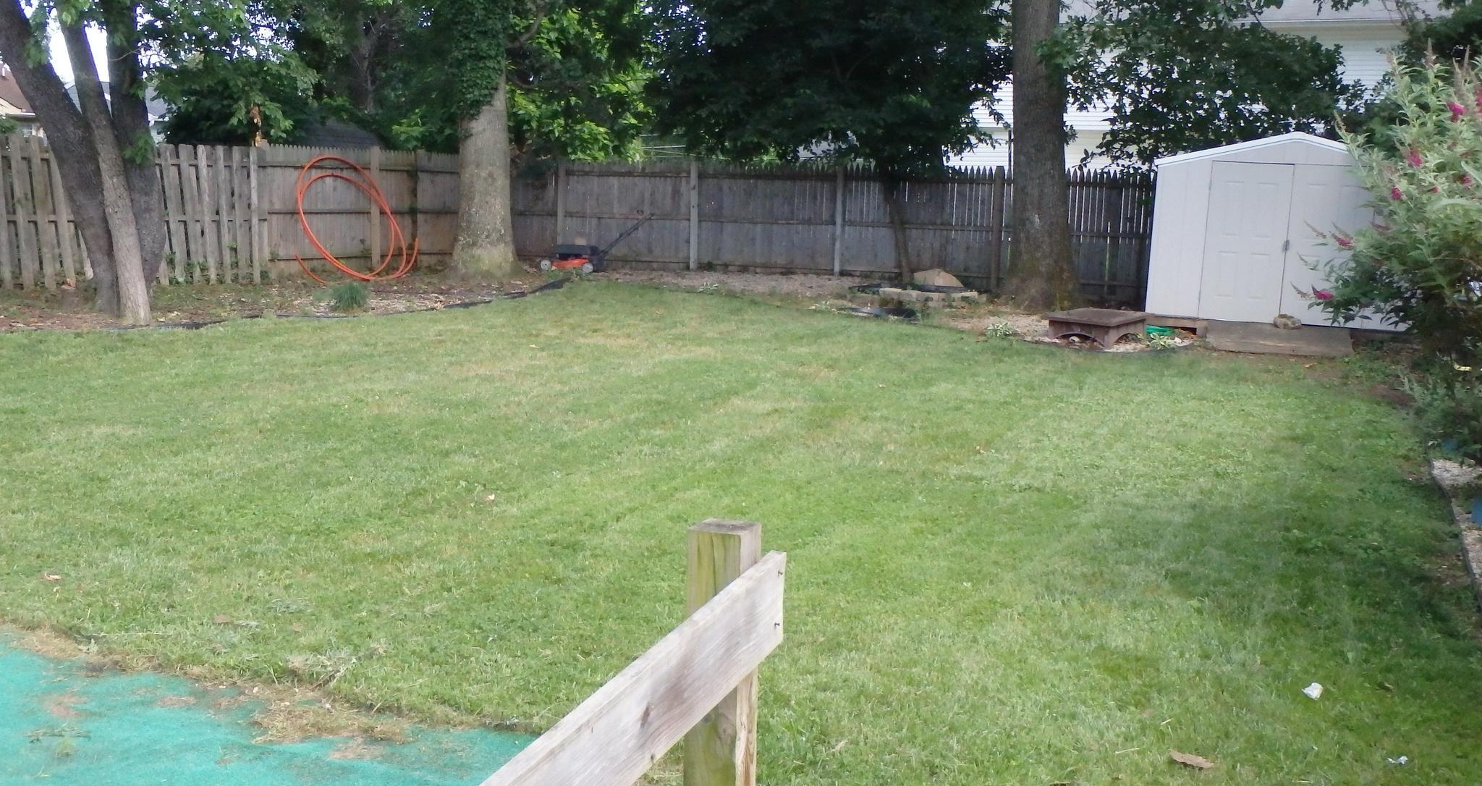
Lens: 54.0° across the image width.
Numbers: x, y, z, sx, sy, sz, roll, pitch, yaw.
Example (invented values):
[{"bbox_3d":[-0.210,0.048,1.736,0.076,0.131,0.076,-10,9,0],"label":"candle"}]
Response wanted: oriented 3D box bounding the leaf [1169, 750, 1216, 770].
[{"bbox_3d":[1.356,1.105,4.376,0.128,0.020,0.055,9,12,36],"label":"leaf"}]

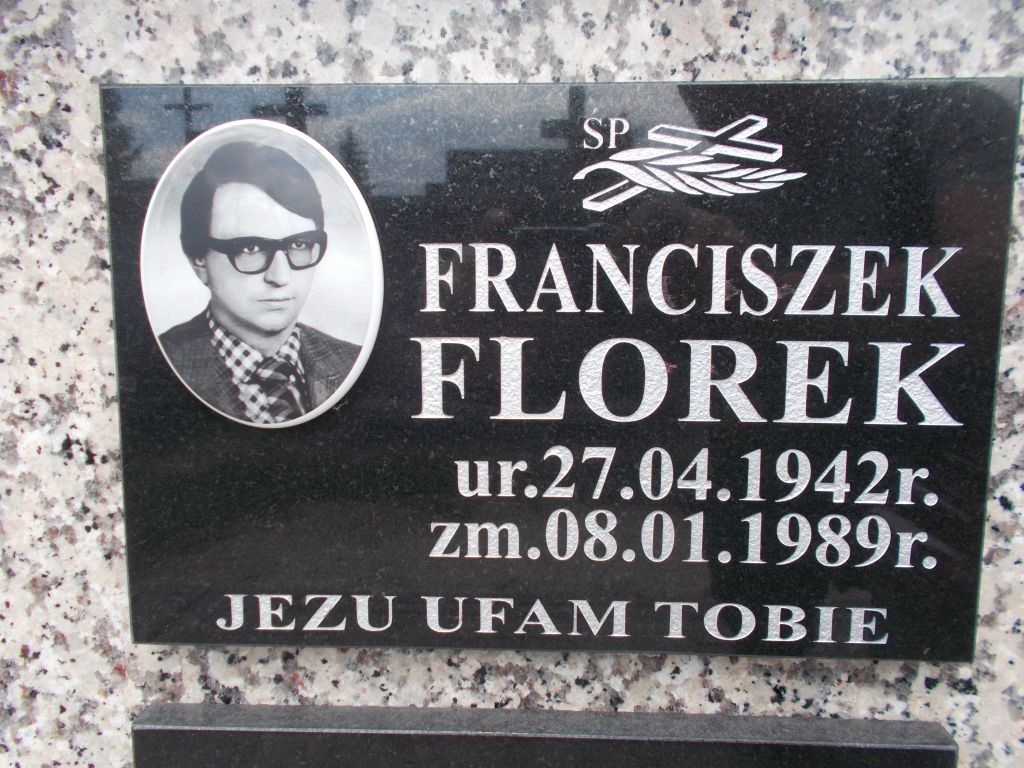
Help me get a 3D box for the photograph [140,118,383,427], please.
[{"bbox_3d":[-0.085,-0.036,0.258,0.083,0.103,0.008,-3,7,3],"label":"photograph"}]

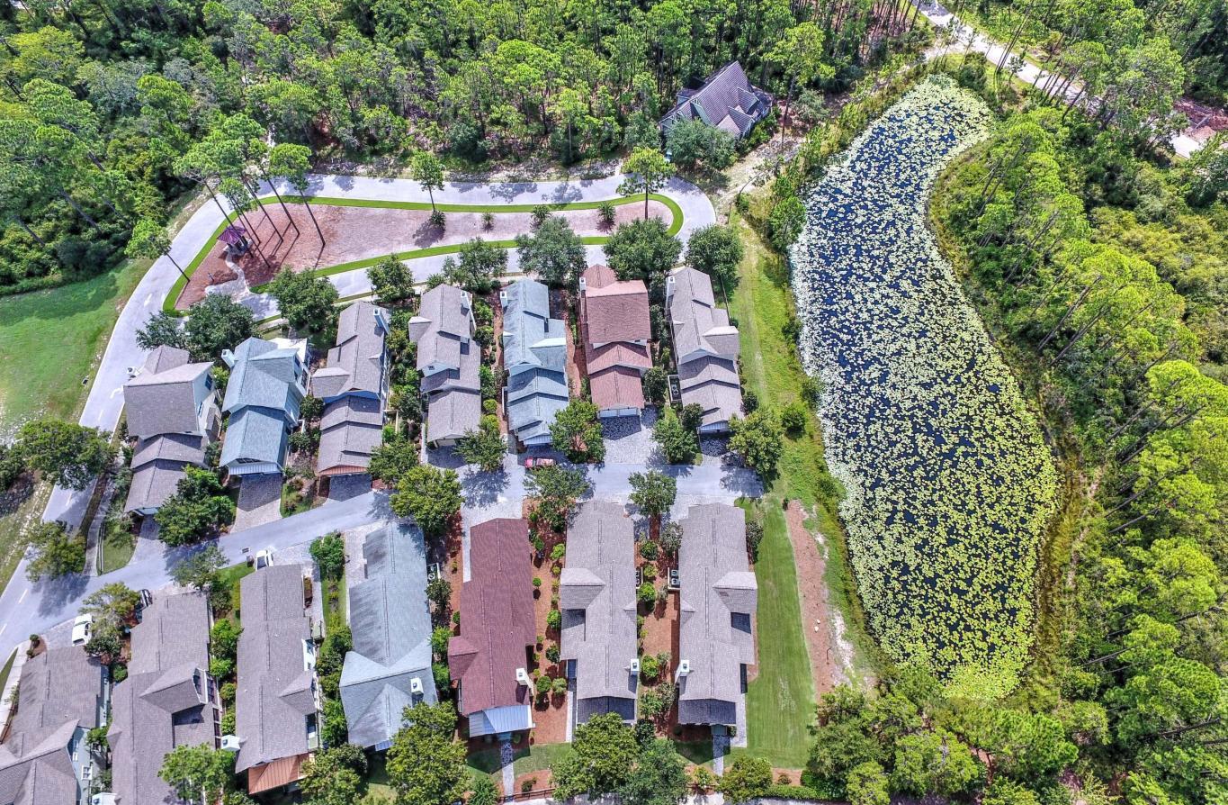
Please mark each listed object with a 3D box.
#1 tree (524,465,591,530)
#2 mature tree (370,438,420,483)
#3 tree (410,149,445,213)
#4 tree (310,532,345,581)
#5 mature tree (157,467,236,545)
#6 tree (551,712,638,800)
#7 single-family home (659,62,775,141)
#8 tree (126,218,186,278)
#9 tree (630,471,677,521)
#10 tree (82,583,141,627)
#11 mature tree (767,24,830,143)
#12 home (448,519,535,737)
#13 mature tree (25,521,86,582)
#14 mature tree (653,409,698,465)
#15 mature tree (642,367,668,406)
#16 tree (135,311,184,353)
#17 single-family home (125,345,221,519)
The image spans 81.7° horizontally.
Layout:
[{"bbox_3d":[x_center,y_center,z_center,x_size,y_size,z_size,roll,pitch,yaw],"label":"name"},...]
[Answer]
[{"bbox_3d":[-7.834,13.701,100.095,9.490,7.500,9.670,-1,58,1],"label":"tree"},{"bbox_3d":[-33.184,9.091,107.660,7.300,6.700,7.400,-1,58,0],"label":"mature tree"},{"bbox_3d":[-34.975,-42.143,136.019,6.400,13.000,6.300,-1,58,0],"label":"tree"},{"bbox_3d":[-40.200,21.887,100.304,5.500,5.500,5.500,0,59,0],"label":"tree"},{"bbox_3d":[-58.356,14.884,99.768,9.700,9.800,9.700,0,59,0],"label":"mature tree"},{"bbox_3d":[-2.343,42.578,85.467,10.200,8.000,9.500,-1,58,0],"label":"tree"},{"bbox_3d":[21.124,-61.150,146.852,17.950,9.490,25.270,36,65,19],"label":"single-family home"},{"bbox_3d":[-79.000,-25.809,123.830,6.500,14.300,6.500,0,59,0],"label":"tree"},{"bbox_3d":[5.470,13.350,100.415,6.840,6.800,7.030,-1,58,1],"label":"tree"},{"bbox_3d":[-67.700,27.629,96.270,6.700,6.500,6.700,0,59,0],"label":"tree"},{"bbox_3d":[35.100,-60.469,138.180,11.000,25.400,11.000,0,59,0],"label":"mature tree"},{"bbox_3d":[-15.711,27.782,92.075,10.520,9.800,27.340,-5,59,-4],"label":"home"},{"bbox_3d":[-75.832,20.670,97.375,7.070,7.500,7.910,-1,58,1],"label":"mature tree"},{"bbox_3d":[9.459,5.417,109.590,6.800,6.200,7.500,-1,58,0],"label":"mature tree"},{"bbox_3d":[6.559,-2.508,114.356,4.000,6.600,4.800,-1,58,0],"label":"mature tree"},{"bbox_3d":[-73.528,-10.660,116.314,7.470,8.000,7.660,-1,58,1],"label":"tree"},{"bbox_3d":[-68.000,3.113,109.251,11.400,9.500,26.600,-5,59,-3],"label":"single-family home"}]

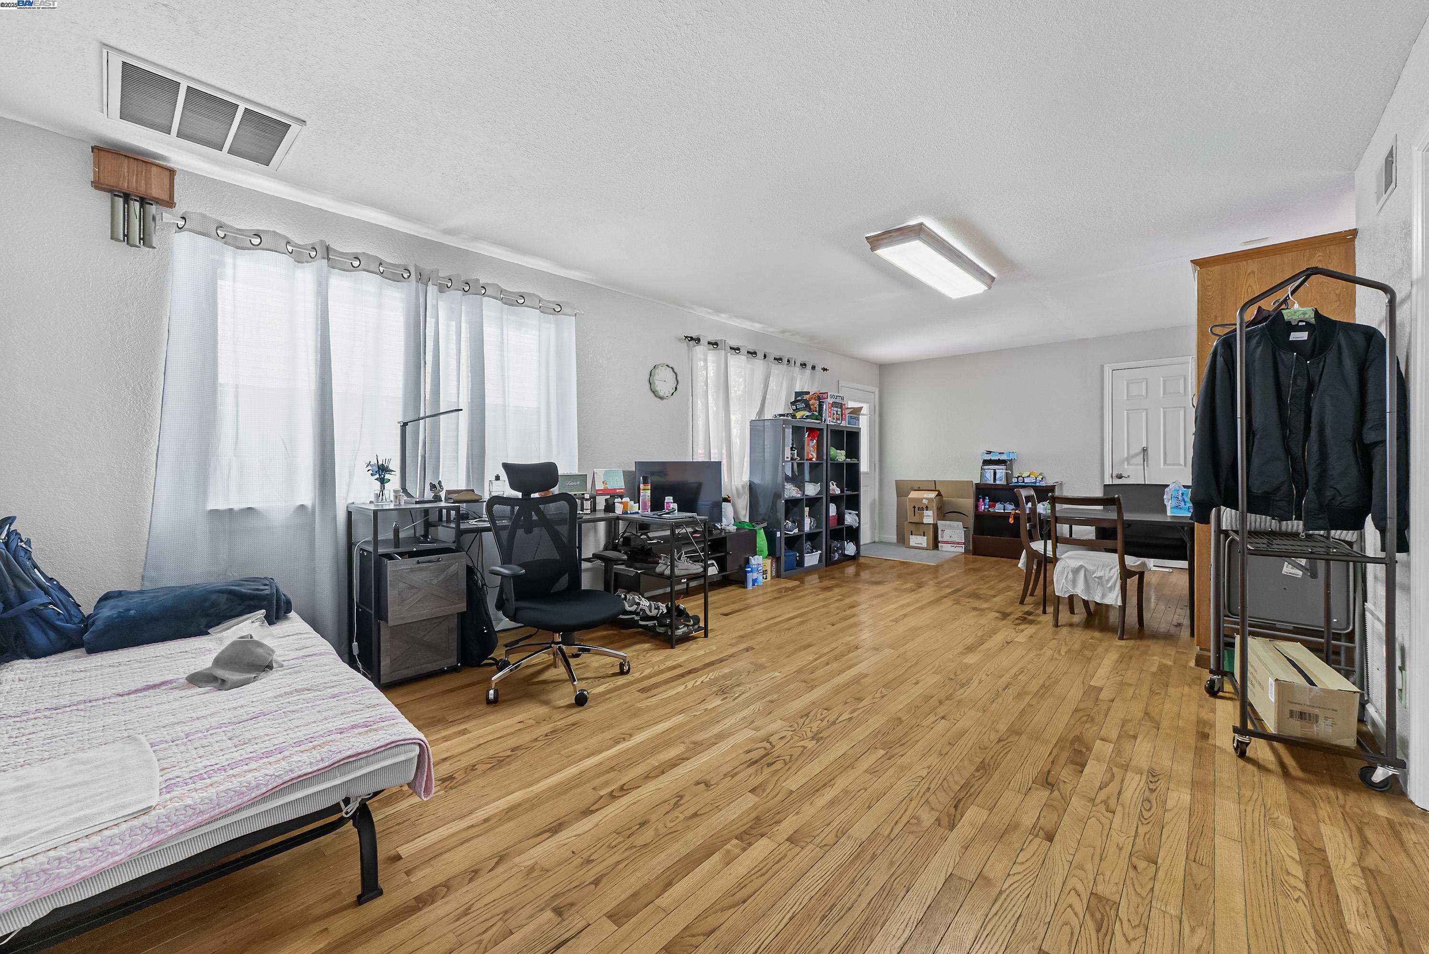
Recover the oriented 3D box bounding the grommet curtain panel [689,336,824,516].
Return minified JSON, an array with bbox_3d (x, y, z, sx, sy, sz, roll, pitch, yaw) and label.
[{"bbox_3d":[0.505,-0.197,5.505,0.130,2.060,2.120,0,1,42],"label":"grommet curtain panel"}]

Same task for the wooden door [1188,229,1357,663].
[{"bbox_3d":[2.755,-0.066,2.770,0.580,2.140,0.070,1,1,42],"label":"wooden door"}]

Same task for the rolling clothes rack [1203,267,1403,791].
[{"bbox_3d":[2.247,0.141,2.153,0.410,1.740,0.690,1,1,36],"label":"rolling clothes rack"}]

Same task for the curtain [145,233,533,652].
[{"bbox_3d":[-1.697,-0.116,3.061,0.130,2.100,2.050,0,1,42],"label":"curtain"}]

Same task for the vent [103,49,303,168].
[{"bbox_3d":[-1.976,-1.375,2.158,0.540,0.030,0.540,0,1,42],"label":"vent"}]

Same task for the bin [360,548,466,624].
[{"bbox_3d":[-1.545,0.541,2.855,0.420,0.315,0.360,1,1,42],"label":"bin"}]

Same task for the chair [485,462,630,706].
[{"bbox_3d":[-0.782,0.464,2.746,0.670,1.090,0.670,1,2,44],"label":"chair"}]

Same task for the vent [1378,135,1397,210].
[{"bbox_3d":[2.589,-1.154,2.154,0.020,0.200,0.340,1,1,42],"label":"vent"}]

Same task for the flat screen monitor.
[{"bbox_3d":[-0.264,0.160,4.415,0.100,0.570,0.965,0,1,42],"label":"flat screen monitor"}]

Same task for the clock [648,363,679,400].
[{"bbox_3d":[-0.433,-0.815,4.726,0.045,0.310,0.310,1,1,42],"label":"clock"}]

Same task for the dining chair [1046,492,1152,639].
[{"bbox_3d":[2.541,0.552,3.631,0.520,0.860,0.450,-1,1,-41],"label":"dining chair"}]

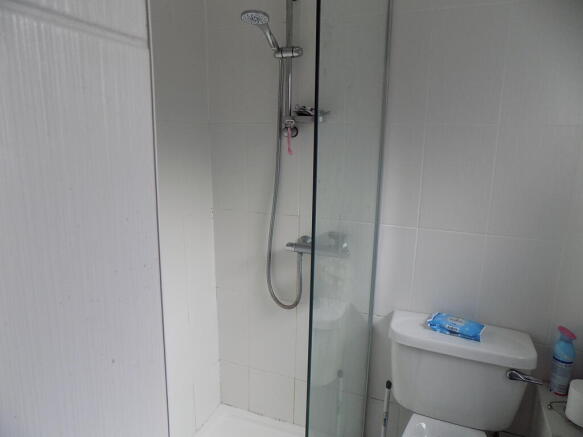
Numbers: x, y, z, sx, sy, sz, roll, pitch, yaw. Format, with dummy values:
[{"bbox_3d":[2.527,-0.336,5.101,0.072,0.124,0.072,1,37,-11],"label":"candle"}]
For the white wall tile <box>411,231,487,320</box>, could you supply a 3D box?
[{"bbox_3d":[0.615,0.244,1.545,0.248,0.397,0.010,5,12,20],"label":"white wall tile"}]

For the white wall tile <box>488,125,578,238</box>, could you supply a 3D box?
[{"bbox_3d":[0.855,-0.125,1.378,0.248,0.397,0.010,5,12,20],"label":"white wall tile"}]

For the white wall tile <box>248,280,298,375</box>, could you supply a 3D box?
[{"bbox_3d":[-0.093,0.570,1.886,0.248,0.397,0.010,5,12,20],"label":"white wall tile"}]

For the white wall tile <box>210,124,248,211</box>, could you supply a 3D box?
[{"bbox_3d":[-0.286,-0.232,1.805,0.190,0.397,0.010,5,12,20],"label":"white wall tile"}]

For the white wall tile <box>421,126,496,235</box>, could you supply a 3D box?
[{"bbox_3d":[0.622,-0.147,1.466,0.248,0.397,0.010,5,12,20],"label":"white wall tile"}]

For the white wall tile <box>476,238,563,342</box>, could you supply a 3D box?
[{"bbox_3d":[0.848,0.266,1.457,0.248,0.397,0.010,5,12,20],"label":"white wall tile"}]

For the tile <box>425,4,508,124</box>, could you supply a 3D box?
[{"bbox_3d":[0.629,-0.538,1.386,0.248,0.397,0.010,5,12,20],"label":"tile"}]

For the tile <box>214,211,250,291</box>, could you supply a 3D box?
[{"bbox_3d":[-0.288,0.160,1.882,0.180,0.397,0.010,5,12,20],"label":"tile"}]

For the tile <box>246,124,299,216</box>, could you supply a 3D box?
[{"bbox_3d":[-0.079,-0.213,1.728,0.248,0.397,0.010,5,12,20],"label":"tile"}]

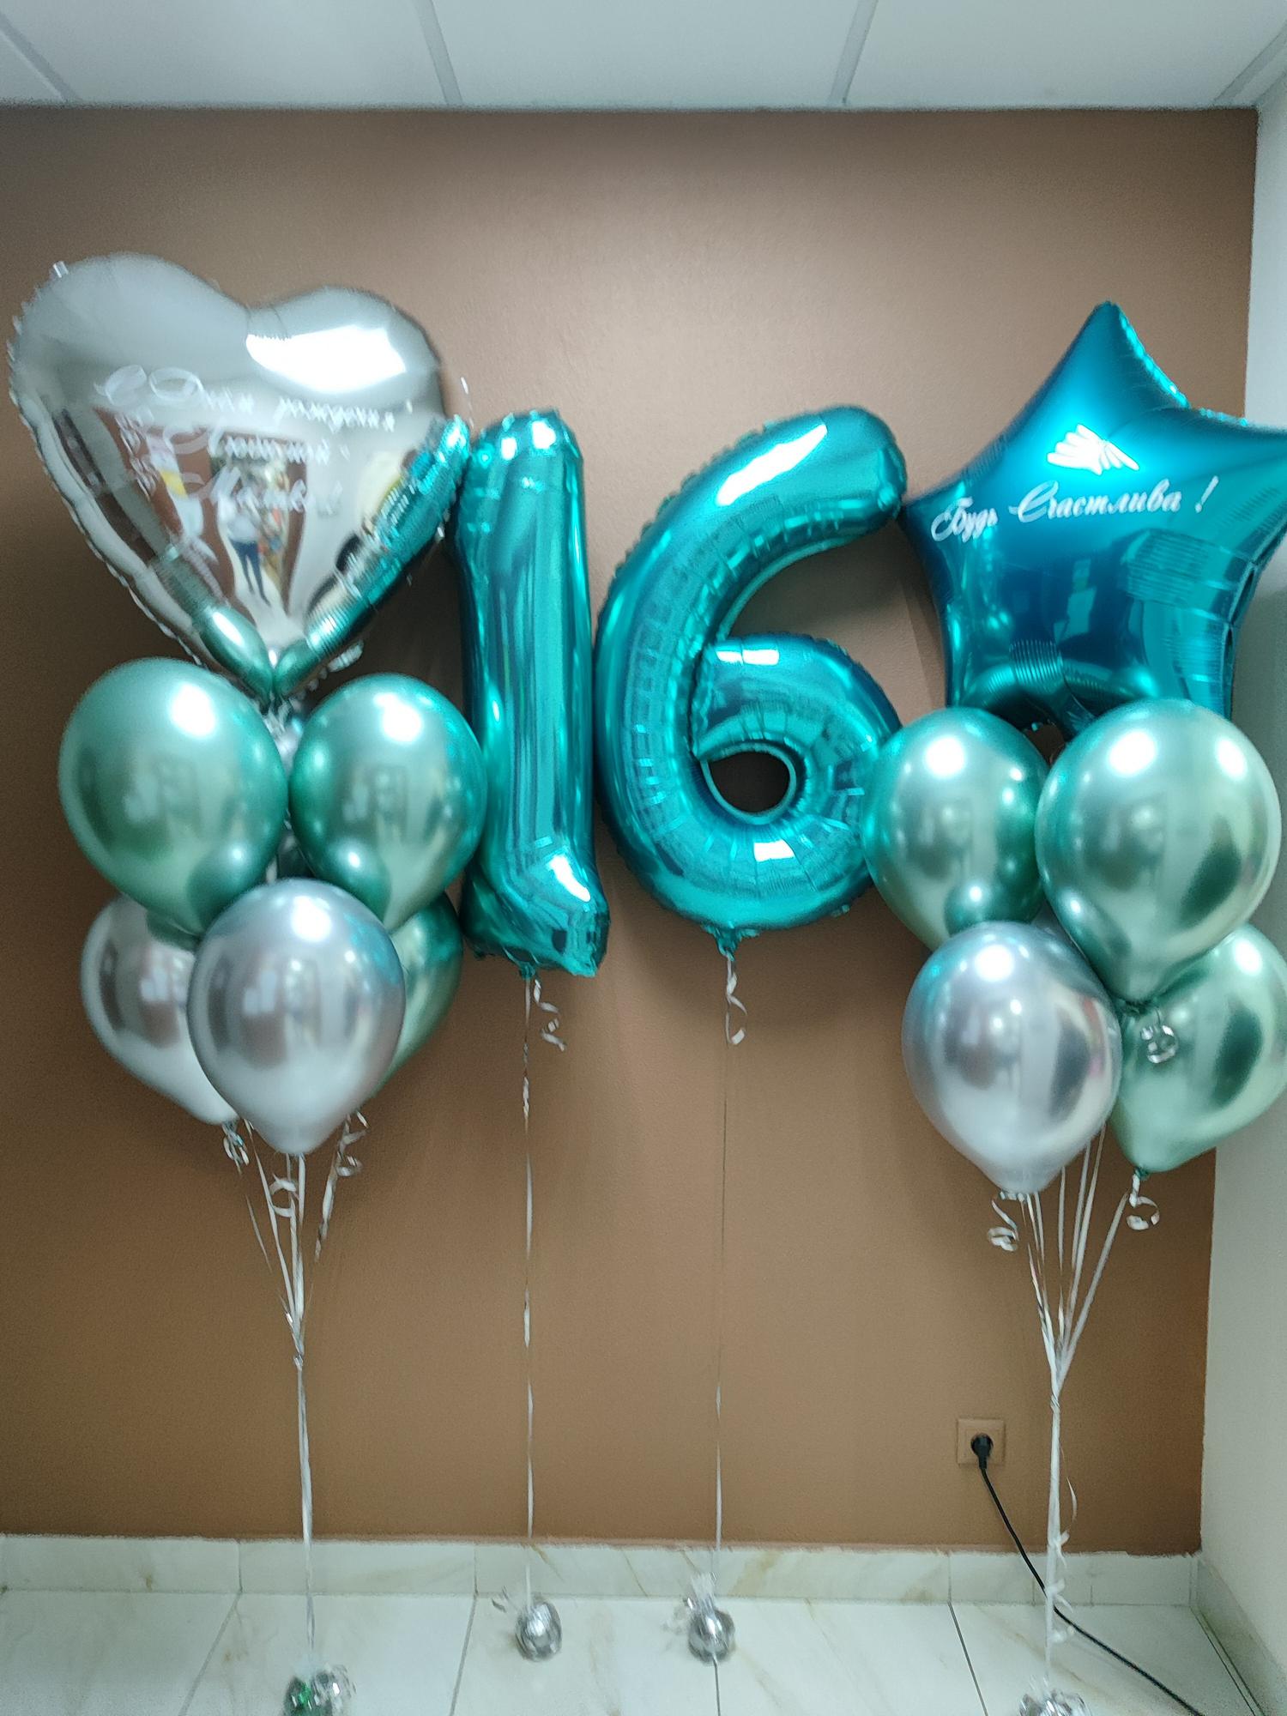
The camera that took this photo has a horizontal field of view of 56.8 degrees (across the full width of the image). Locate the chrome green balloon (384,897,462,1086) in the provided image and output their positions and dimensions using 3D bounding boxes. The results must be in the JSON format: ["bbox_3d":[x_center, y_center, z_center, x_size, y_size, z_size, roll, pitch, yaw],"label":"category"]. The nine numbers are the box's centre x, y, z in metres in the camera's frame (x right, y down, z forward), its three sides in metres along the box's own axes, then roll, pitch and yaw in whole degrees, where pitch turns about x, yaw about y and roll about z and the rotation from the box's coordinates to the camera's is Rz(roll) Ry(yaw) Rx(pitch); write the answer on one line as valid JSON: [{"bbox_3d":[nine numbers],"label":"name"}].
[{"bbox_3d":[-0.412,0.199,1.760,0.275,0.365,0.275,9,-1,0],"label":"chrome green balloon"}]

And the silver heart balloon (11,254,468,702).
[{"bbox_3d":[-0.514,-0.497,1.605,0.585,0.565,0.260,-3,9,-20],"label":"silver heart balloon"}]

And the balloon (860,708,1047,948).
[{"bbox_3d":[0.465,-0.038,1.764,0.275,0.365,0.275,-9,-3,1],"label":"balloon"}]

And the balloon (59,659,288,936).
[{"bbox_3d":[-0.593,-0.074,1.543,0.275,0.365,0.275,-13,9,1],"label":"balloon"}]

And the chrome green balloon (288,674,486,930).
[{"bbox_3d":[-0.363,-0.074,1.679,0.275,0.365,0.275,7,1,0],"label":"chrome green balloon"}]

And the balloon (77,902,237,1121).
[{"bbox_3d":[-0.641,0.212,1.701,0.275,0.365,0.275,-15,3,1],"label":"balloon"}]

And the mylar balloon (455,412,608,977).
[{"bbox_3d":[-0.167,-0.245,1.755,0.170,0.804,0.310,-2,5,-39],"label":"mylar balloon"}]

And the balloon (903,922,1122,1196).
[{"bbox_3d":[0.480,0.267,1.560,0.275,0.365,0.275,-3,11,1],"label":"balloon"}]

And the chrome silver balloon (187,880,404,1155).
[{"bbox_3d":[-0.451,0.212,1.560,0.275,0.365,0.275,2,11,0],"label":"chrome silver balloon"}]

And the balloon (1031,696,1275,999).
[{"bbox_3d":[0.613,-0.004,1.454,0.280,0.370,0.280,9,13,0],"label":"balloon"}]

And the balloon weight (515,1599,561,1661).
[{"bbox_3d":[-0.165,1.217,1.872,0.074,0.082,0.074,1,3,0],"label":"balloon weight"}]

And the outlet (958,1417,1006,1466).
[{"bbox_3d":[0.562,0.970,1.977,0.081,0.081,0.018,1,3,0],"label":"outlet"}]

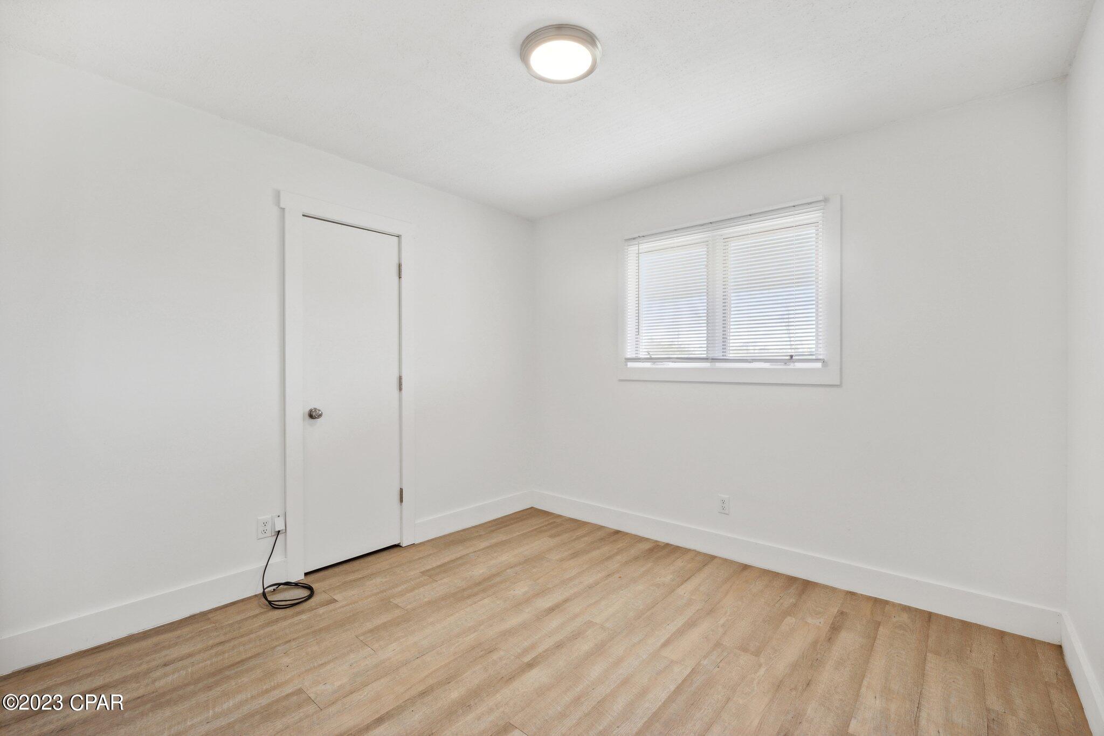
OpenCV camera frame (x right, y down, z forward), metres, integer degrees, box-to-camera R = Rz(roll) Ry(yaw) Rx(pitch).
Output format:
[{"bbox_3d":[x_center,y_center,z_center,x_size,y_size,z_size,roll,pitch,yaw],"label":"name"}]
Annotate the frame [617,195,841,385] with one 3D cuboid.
[{"bbox_3d":[1.023,-0.418,2.918,1.388,1.027,0.060,0,0,39],"label":"frame"}]

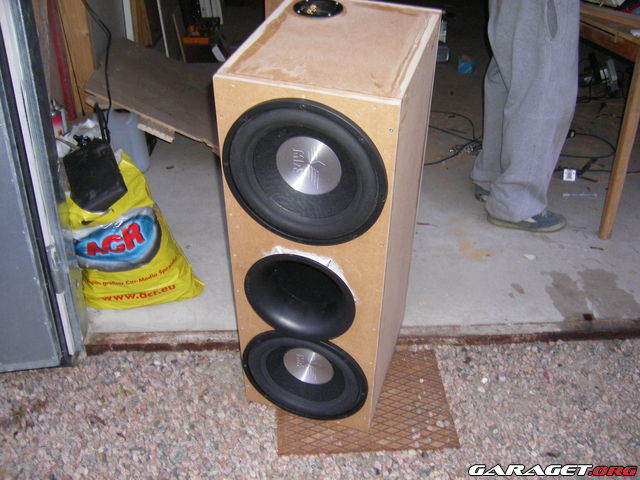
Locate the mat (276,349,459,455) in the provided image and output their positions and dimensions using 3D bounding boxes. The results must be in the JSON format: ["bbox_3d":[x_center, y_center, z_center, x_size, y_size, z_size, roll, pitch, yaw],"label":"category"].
[{"bbox_3d":[0.119,0.434,1.770,0.453,0.012,0.357,-1,33,-2],"label":"mat"}]

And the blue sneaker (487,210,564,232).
[{"bbox_3d":[0.818,-0.113,2.551,0.300,0.105,0.110,6,29,10],"label":"blue sneaker"}]

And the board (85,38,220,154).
[{"bbox_3d":[-0.748,-0.746,3.308,1.086,0.016,0.360,26,77,27],"label":"board"}]

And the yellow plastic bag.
[{"bbox_3d":[-0.587,-0.033,2.047,0.375,0.445,0.200,-6,29,-12],"label":"yellow plastic bag"}]

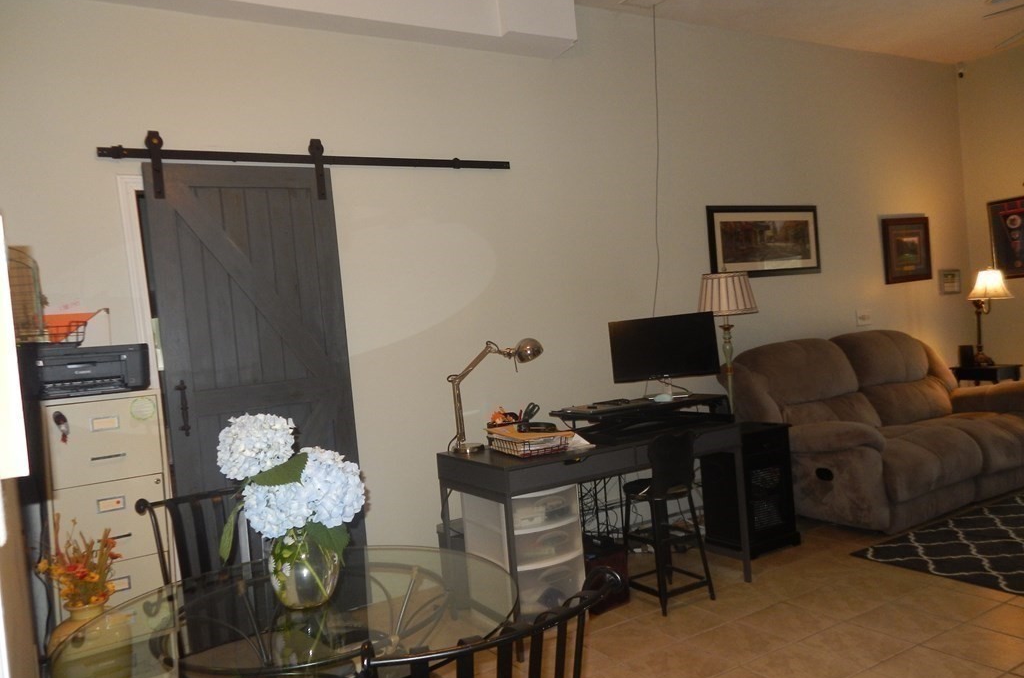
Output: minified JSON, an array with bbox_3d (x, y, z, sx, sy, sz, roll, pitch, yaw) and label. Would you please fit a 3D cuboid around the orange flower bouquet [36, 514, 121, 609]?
[{"bbox_3d":[-1.307,0.680,2.235,0.210,0.285,0.190,-6,2,-30],"label":"orange flower bouquet"}]

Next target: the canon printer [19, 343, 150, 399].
[{"bbox_3d":[-1.578,0.124,2.719,0.430,0.155,0.330,-6,2,-30],"label":"canon printer"}]

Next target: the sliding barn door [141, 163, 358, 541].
[{"bbox_3d":[-1.133,0.282,3.366,0.805,2.125,0.045,-6,2,-30],"label":"sliding barn door"}]

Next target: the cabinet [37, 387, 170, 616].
[{"bbox_3d":[-1.510,0.799,2.808,0.358,1.211,0.500,-6,2,-30],"label":"cabinet"}]

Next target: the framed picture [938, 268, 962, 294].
[{"bbox_3d":[3.640,-0.469,6.122,0.275,0.205,0.025,-6,2,-30],"label":"framed picture"}]

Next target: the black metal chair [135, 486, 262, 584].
[{"bbox_3d":[-0.716,0.905,2.063,0.470,0.911,0.540,-6,2,-30],"label":"black metal chair"}]

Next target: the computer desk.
[{"bbox_3d":[0.411,0.846,3.480,1.310,0.760,0.600,-6,2,-30],"label":"computer desk"}]

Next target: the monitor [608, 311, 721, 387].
[{"bbox_3d":[0.763,0.044,3.701,0.545,0.312,0.060,-5,-3,-7],"label":"monitor"}]

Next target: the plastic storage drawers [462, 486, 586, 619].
[{"bbox_3d":[0.074,0.962,3.380,0.375,0.591,0.380,-6,2,-30],"label":"plastic storage drawers"}]

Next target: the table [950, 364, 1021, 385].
[{"bbox_3d":[3.837,0.536,5.948,0.370,0.668,0.370,-6,2,-30],"label":"table"}]

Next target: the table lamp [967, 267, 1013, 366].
[{"bbox_3d":[3.808,-0.182,5.904,0.370,0.773,0.350,-6,2,-30],"label":"table lamp"}]

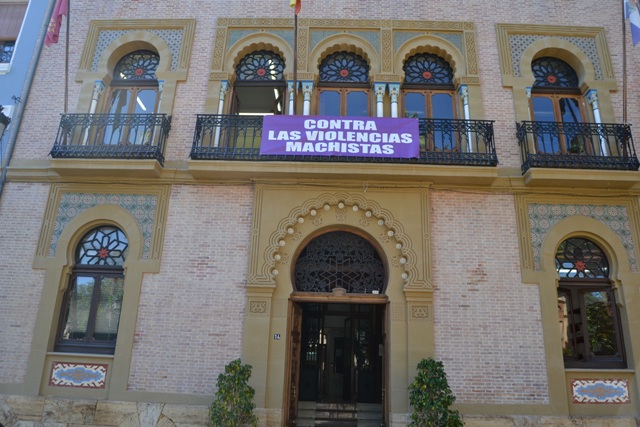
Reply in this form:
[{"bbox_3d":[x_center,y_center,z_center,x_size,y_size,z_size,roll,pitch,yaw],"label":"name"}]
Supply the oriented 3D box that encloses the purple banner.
[{"bbox_3d":[0.432,-1.611,10.085,3.300,0.909,0.030,1,-17,1],"label":"purple banner"}]

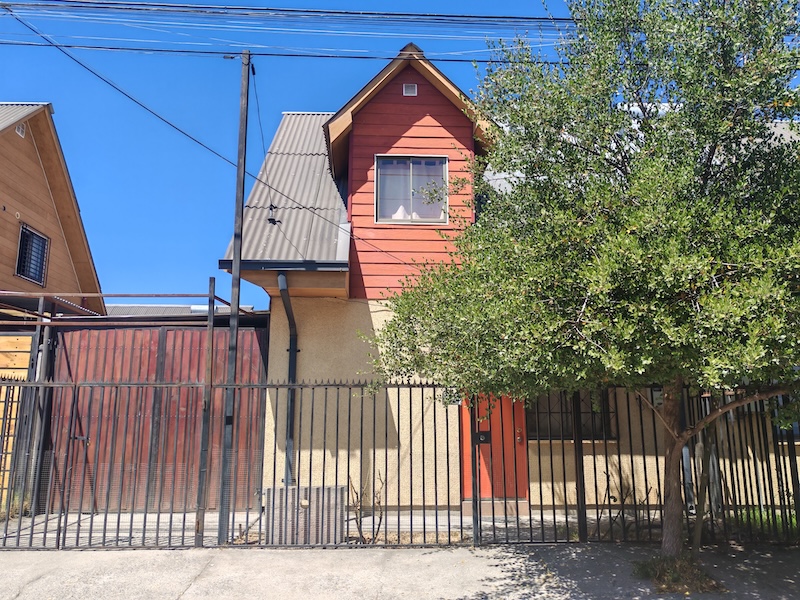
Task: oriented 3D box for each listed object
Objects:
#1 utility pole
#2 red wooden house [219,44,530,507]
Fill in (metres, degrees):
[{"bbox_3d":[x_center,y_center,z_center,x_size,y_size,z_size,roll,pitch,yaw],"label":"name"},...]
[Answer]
[{"bbox_3d":[-1.822,-0.214,6.994,0.090,5.600,0.090,1,-10,-3],"label":"utility pole"},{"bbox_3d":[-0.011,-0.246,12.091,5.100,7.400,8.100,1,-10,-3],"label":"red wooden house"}]

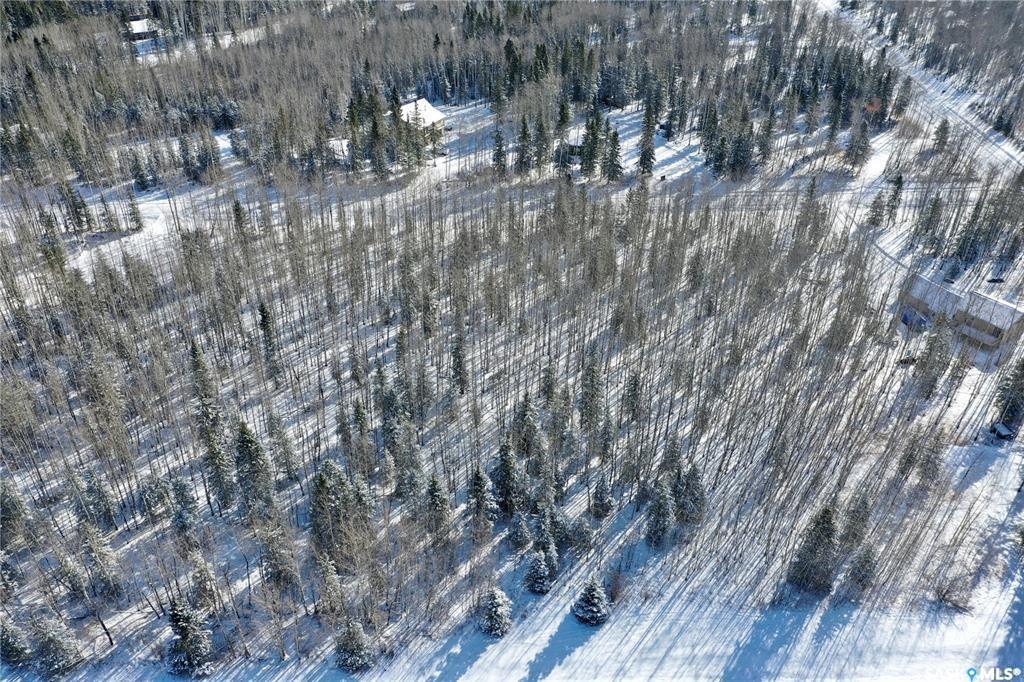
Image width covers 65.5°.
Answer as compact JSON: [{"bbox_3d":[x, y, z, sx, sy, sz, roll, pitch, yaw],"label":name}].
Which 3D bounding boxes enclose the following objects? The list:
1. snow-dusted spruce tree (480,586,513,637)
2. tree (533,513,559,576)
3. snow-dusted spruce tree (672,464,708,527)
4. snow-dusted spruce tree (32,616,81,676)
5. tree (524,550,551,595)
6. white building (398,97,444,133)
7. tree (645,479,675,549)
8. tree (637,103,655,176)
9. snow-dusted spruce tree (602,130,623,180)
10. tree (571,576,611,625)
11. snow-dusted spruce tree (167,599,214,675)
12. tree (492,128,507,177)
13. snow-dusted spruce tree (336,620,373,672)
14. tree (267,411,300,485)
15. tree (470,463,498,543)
[{"bbox_3d":[-1.425,25.041,75.047,3.070,5.730,3.070,2,34,0],"label":"snow-dusted spruce tree"},{"bbox_3d":[3.536,20.227,79.757,2.670,8.590,2.670,2,34,0],"label":"tree"},{"bbox_3d":[22.290,18.520,97.910,4.140,9.370,4.140,12,34,15],"label":"snow-dusted spruce tree"},{"bbox_3d":[-45.983,29.447,78.951,4.490,6.670,4.490,2,33,0],"label":"snow-dusted spruce tree"},{"bbox_3d":[2.631,22.642,79.061,2.620,5.350,2.620,2,34,0],"label":"tree"},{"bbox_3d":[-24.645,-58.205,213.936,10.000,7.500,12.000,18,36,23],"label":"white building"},{"bbox_3d":[15.905,17.909,83.292,3.150,9.050,3.150,2,34,0],"label":"tree"},{"bbox_3d":[28.532,-42.028,165.202,3.850,15.800,3.850,2,34,0],"label":"tree"},{"bbox_3d":[24.700,-44.980,192.180,4.880,12.800,4.880,6,33,6],"label":"snow-dusted spruce tree"},{"bbox_3d":[8.838,27.196,85.824,4.280,5.450,4.280,2,33,0],"label":"tree"},{"bbox_3d":[-29.087,25.597,70.110,3.820,8.960,3.820,2,34,0],"label":"snow-dusted spruce tree"},{"bbox_3d":[-2.920,-45.320,191.900,3.420,11.980,3.420,1,33,-1],"label":"tree"},{"bbox_3d":[-16.070,30.330,80.380,3.630,6.410,3.630,-7,34,-14],"label":"snow-dusted spruce tree"},{"bbox_3d":[-29.760,13.360,101.740,3.990,10.630,3.990,-10,35,-17],"label":"tree"},{"bbox_3d":[-3.236,18.606,93.429,3.600,11.130,3.600,2,33,0],"label":"tree"}]

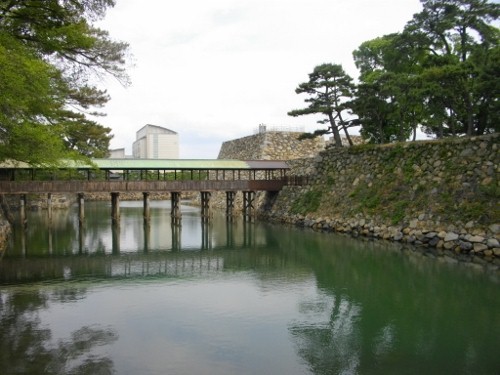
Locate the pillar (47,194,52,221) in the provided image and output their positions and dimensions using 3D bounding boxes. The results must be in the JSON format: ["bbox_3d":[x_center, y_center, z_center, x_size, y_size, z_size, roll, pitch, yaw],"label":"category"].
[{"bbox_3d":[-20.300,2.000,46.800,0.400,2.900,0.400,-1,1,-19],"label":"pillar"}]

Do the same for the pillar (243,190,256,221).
[{"bbox_3d":[-0.020,2.020,52.000,0.500,3.200,3.200,-1,1,-21],"label":"pillar"}]

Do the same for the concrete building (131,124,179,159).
[{"bbox_3d":[-70.200,-24.100,347.000,22.500,40.000,50.000,-1,1,-21],"label":"concrete building"}]

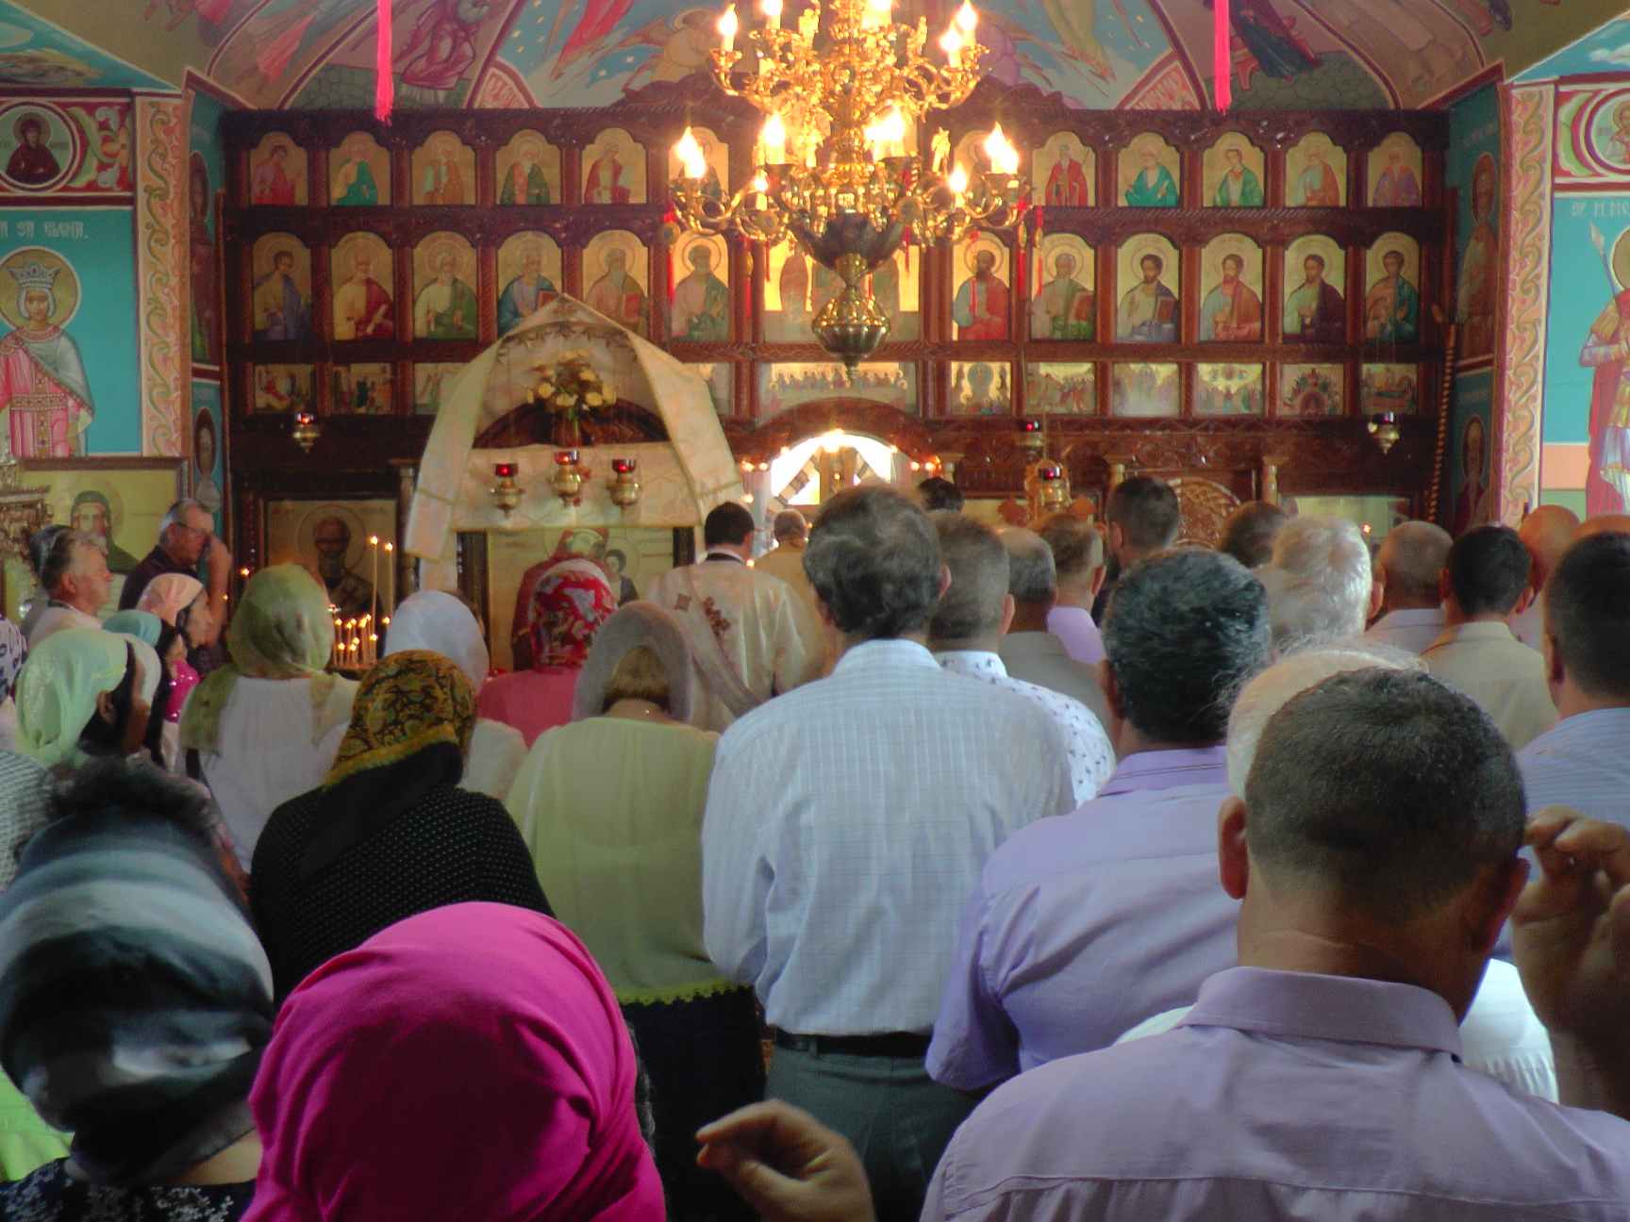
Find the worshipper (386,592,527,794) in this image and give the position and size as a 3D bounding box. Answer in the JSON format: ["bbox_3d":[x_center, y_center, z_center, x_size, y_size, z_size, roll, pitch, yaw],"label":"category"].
[{"bbox_3d":[-0.736,0.747,3.414,0.440,1.584,0.300,0,5,-1],"label":"worshipper"}]

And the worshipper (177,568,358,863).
[{"bbox_3d":[-1.028,0.726,3.395,0.450,1.629,0.310,0,5,-3],"label":"worshipper"}]

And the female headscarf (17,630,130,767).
[{"bbox_3d":[-1.192,0.142,2.800,0.190,0.235,0.220,2,5,27],"label":"female headscarf"}]

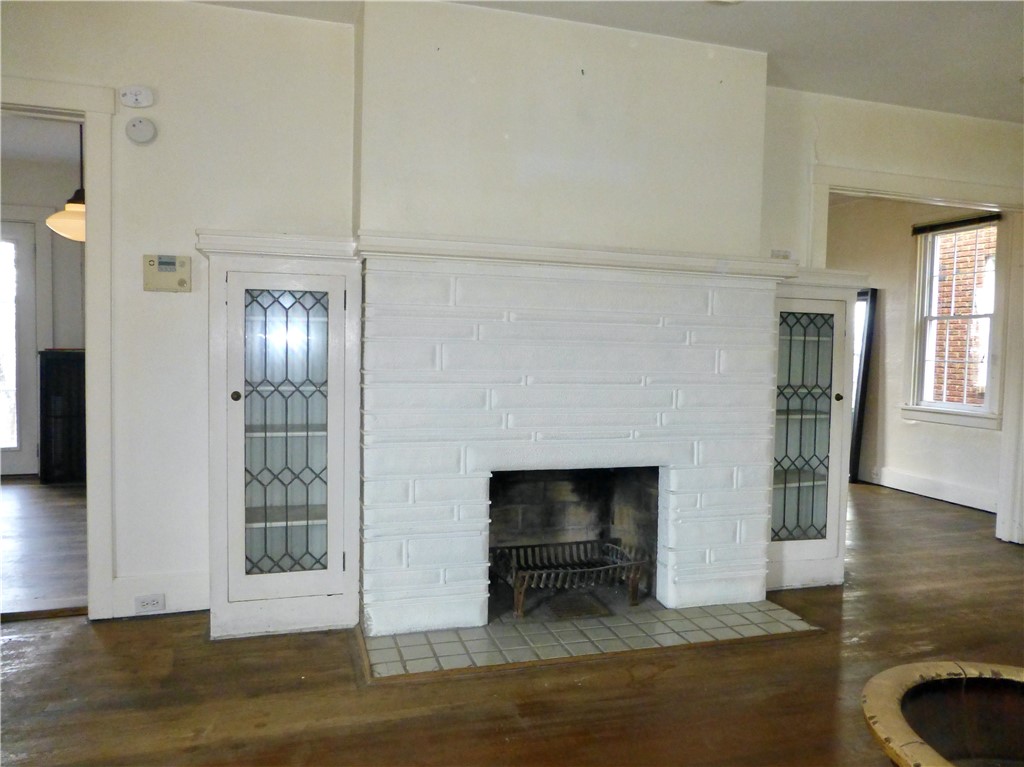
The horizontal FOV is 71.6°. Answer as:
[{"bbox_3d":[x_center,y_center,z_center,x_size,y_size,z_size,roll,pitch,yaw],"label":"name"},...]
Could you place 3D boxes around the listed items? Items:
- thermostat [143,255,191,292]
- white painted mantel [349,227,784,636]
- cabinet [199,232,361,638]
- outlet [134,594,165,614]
[{"bbox_3d":[-1.412,-0.448,2.918,0.176,0.145,0.036,0,2,-17],"label":"thermostat"},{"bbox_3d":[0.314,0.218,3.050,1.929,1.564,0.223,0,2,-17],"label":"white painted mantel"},{"bbox_3d":[-0.939,0.205,2.895,0.600,1.552,0.372,0,2,-17],"label":"cabinet"},{"bbox_3d":[-1.501,0.913,2.950,0.112,0.069,0.009,0,2,-17],"label":"outlet"}]

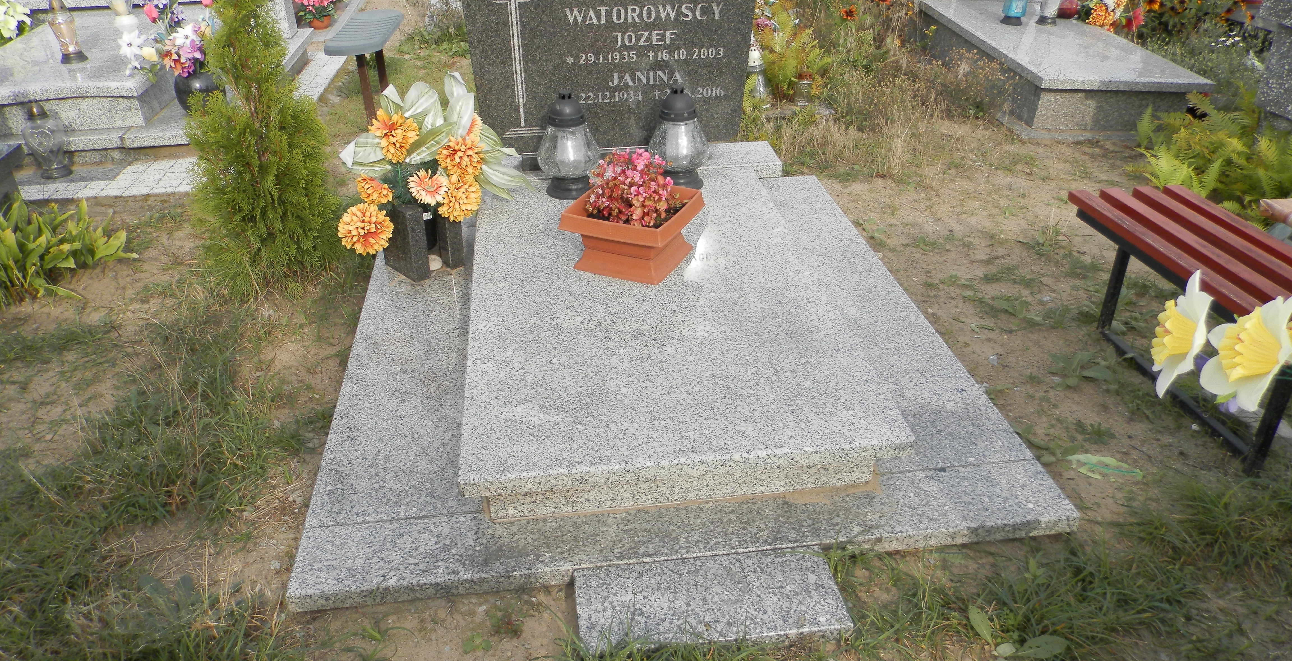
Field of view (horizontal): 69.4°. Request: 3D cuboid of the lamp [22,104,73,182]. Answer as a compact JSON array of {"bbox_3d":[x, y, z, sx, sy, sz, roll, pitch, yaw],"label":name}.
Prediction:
[{"bbox_3d":[-2.485,-0.790,3.865,0.172,0.295,0.135,-10,32,-15],"label":"lamp"}]

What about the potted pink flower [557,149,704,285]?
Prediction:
[{"bbox_3d":[-0.035,-0.344,2.610,0.310,0.309,0.310,13,33,22],"label":"potted pink flower"}]

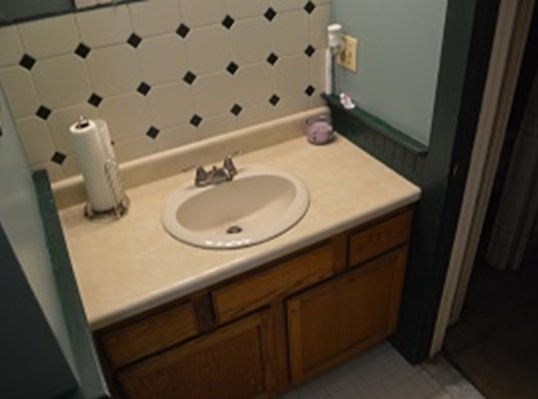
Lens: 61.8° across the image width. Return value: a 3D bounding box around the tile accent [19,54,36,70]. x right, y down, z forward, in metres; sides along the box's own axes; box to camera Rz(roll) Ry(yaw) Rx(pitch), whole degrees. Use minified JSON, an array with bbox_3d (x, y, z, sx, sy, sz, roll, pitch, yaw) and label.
[{"bbox_3d":[-0.674,-0.381,1.254,0.038,0.038,0.008,-19,39,-21],"label":"tile accent"}]

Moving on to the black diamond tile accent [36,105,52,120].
[{"bbox_3d":[-0.672,-0.257,1.342,0.038,0.038,0.008,-19,39,-21],"label":"black diamond tile accent"}]

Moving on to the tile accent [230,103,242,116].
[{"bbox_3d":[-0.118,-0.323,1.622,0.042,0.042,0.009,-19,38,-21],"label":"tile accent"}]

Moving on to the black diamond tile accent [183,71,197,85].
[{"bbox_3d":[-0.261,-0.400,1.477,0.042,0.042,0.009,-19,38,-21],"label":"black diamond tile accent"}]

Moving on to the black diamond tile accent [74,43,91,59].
[{"bbox_3d":[-0.542,-0.431,1.304,0.038,0.038,0.008,-19,39,-21],"label":"black diamond tile accent"}]

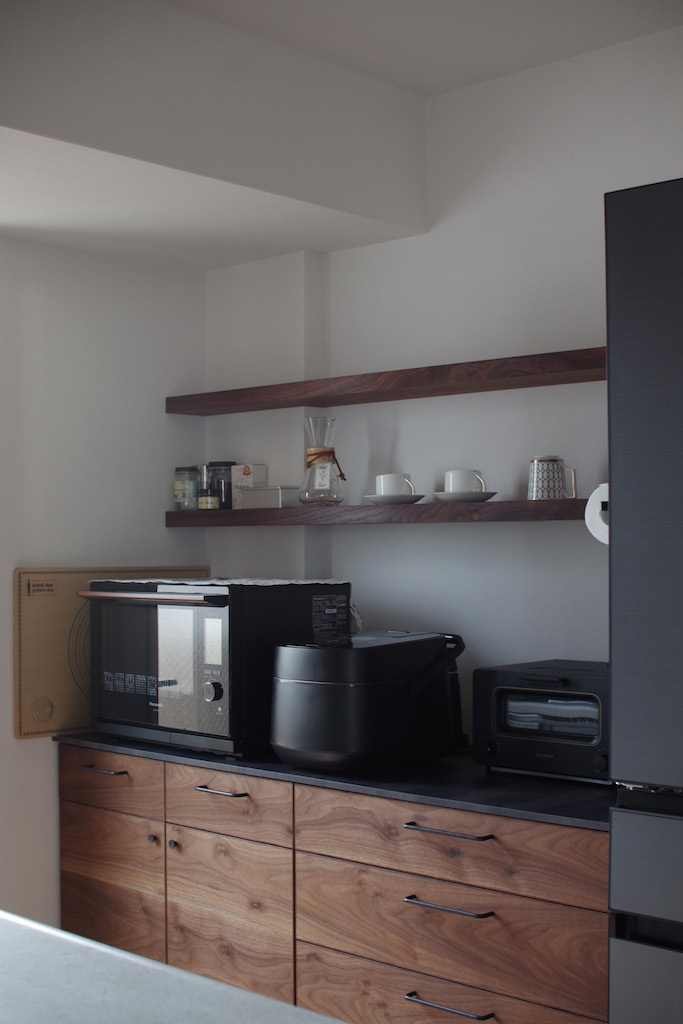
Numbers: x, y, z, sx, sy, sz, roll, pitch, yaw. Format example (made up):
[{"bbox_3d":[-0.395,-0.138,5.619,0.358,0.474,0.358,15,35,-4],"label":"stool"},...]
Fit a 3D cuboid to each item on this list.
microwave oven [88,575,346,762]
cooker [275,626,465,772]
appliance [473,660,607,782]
[{"bbox_3d":[-0.315,0.368,3.174,0.498,0.388,0.461,-2,-1,41],"label":"microwave oven"},{"bbox_3d":[0.046,0.421,2.905,0.283,0.265,0.385,-1,-1,41],"label":"cooker"},{"bbox_3d":[0.511,0.434,2.667,0.354,0.212,0.327,-2,-1,41],"label":"appliance"}]

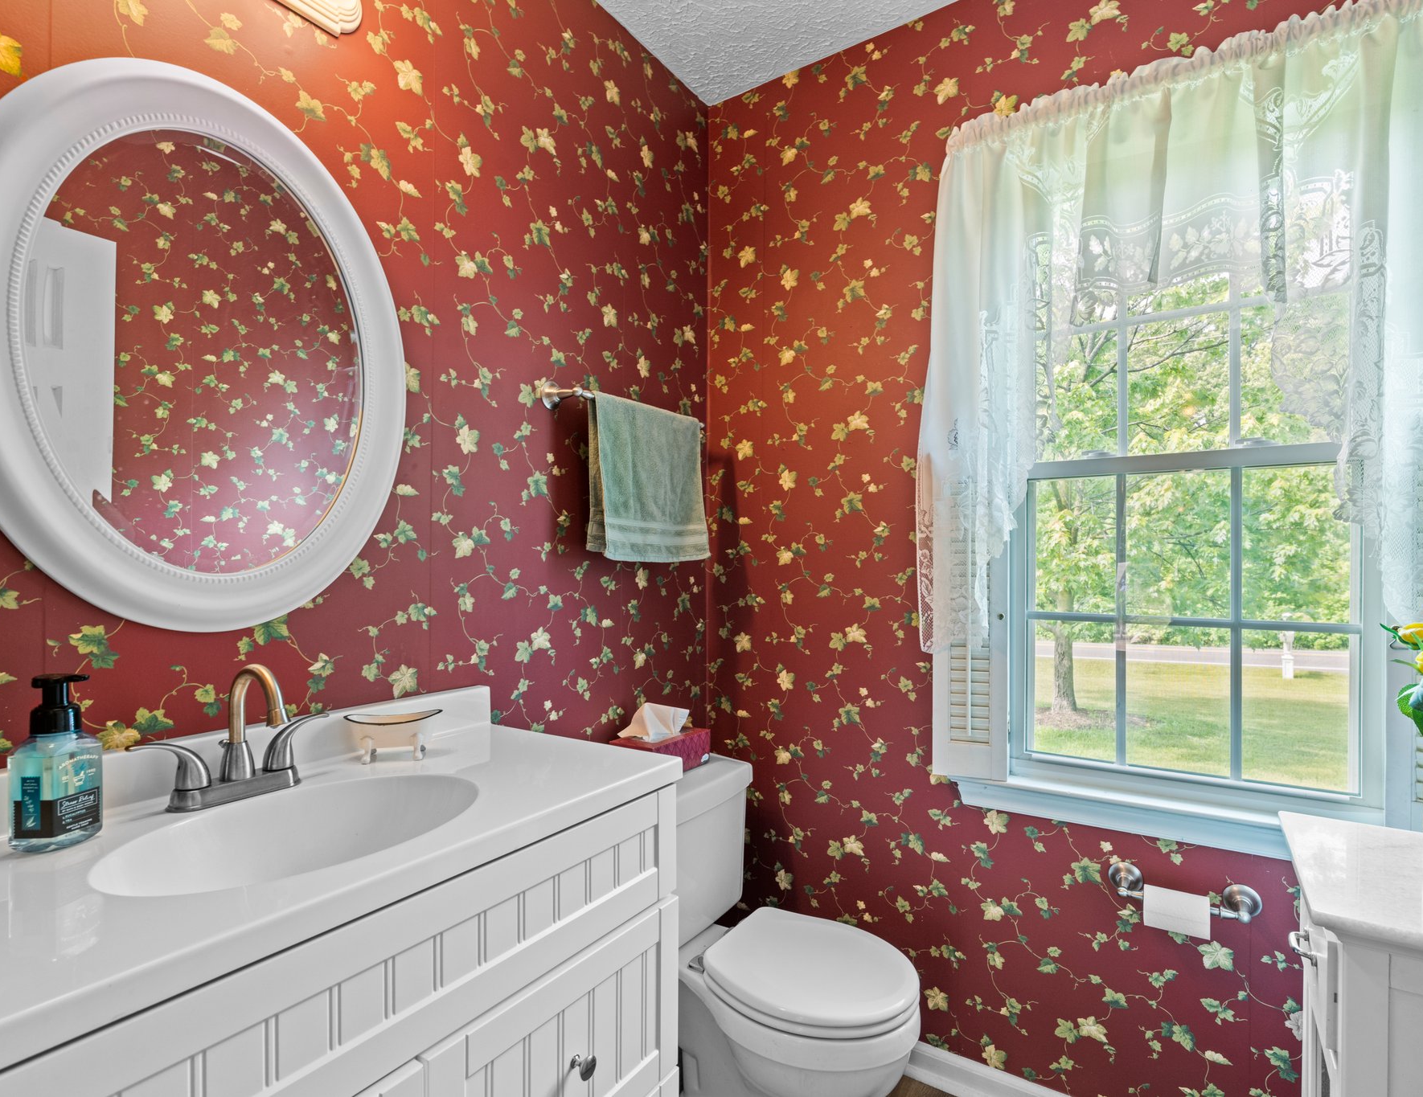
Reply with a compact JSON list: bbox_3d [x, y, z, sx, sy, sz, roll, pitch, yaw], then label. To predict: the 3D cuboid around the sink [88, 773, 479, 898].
[{"bbox_3d":[-0.463,0.384,0.787,0.288,0.140,0.385,-1,-2,34],"label":"sink"}]

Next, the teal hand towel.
[{"bbox_3d":[-0.129,-0.151,1.594,0.065,0.360,0.395,-1,-2,34],"label":"teal hand towel"}]

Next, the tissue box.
[{"bbox_3d":[-0.114,0.473,1.591,0.123,0.077,0.217,-1,-2,34],"label":"tissue box"}]

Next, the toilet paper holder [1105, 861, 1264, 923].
[{"bbox_3d":[0.876,0.648,1.274,0.241,0.060,0.078,-1,-2,34],"label":"toilet paper holder"}]

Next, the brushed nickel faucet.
[{"bbox_3d":[-0.575,0.231,0.864,0.158,0.168,0.223,-1,-2,34],"label":"brushed nickel faucet"}]

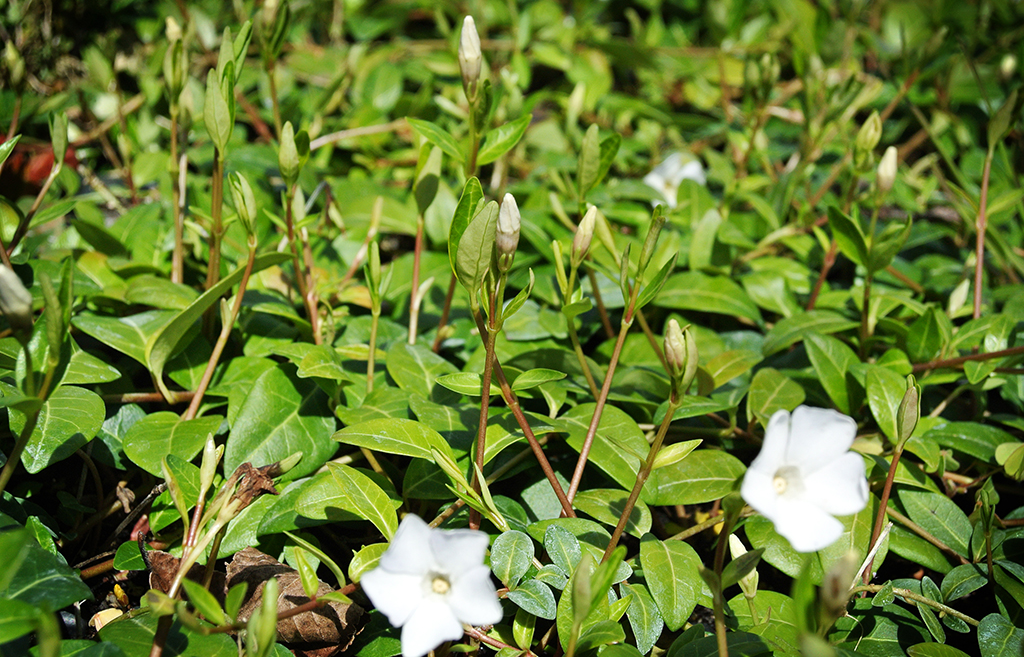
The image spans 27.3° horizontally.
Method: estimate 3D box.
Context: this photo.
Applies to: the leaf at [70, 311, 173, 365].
[{"bbox_3d":[-0.109,0.003,0.590,0.037,0.006,0.017,23,41,40],"label":"leaf"}]

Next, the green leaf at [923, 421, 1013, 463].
[{"bbox_3d":[0.118,0.029,0.545,0.025,0.004,0.011,10,42,7],"label":"green leaf"}]

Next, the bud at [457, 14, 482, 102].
[{"bbox_3d":[-0.011,-0.071,0.555,0.006,0.022,0.006,-1,17,0],"label":"bud"}]

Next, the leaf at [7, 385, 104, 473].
[{"bbox_3d":[-0.116,0.025,0.535,0.024,0.006,0.026,9,54,-3],"label":"leaf"}]

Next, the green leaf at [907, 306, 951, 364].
[{"bbox_3d":[0.130,0.002,0.660,0.013,0.019,0.004,14,-12,3],"label":"green leaf"}]

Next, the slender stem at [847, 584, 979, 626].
[{"bbox_3d":[0.092,0.064,0.485,0.033,0.005,0.004,10,18,-15],"label":"slender stem"}]

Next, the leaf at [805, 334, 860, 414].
[{"bbox_3d":[0.086,0.012,0.567,0.013,0.004,0.028,-8,54,-24],"label":"leaf"}]

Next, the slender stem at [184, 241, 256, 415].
[{"bbox_3d":[-0.078,0.001,0.567,0.003,0.052,0.003,22,11,0],"label":"slender stem"}]

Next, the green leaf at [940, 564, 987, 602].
[{"bbox_3d":[0.098,0.055,0.455,0.011,0.003,0.008,-18,39,-18],"label":"green leaf"}]

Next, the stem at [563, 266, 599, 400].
[{"bbox_3d":[0.019,0.001,0.595,0.006,0.040,0.004,-10,15,2],"label":"stem"}]

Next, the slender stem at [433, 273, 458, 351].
[{"bbox_3d":[-0.018,-0.004,0.585,0.002,0.024,0.002,16,17,0],"label":"slender stem"}]

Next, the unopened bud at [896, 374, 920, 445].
[{"bbox_3d":[0.088,0.018,0.470,0.005,0.016,0.005,10,17,0],"label":"unopened bud"}]

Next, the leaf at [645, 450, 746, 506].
[{"bbox_3d":[0.044,0.036,0.508,0.026,0.005,0.017,-7,40,-7],"label":"leaf"}]

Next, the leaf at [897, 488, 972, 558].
[{"bbox_3d":[0.097,0.045,0.485,0.014,0.004,0.027,-25,47,-26],"label":"leaf"}]

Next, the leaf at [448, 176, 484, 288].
[{"bbox_3d":[-0.011,-0.024,0.508,0.009,0.025,0.005,-1,14,-27],"label":"leaf"}]

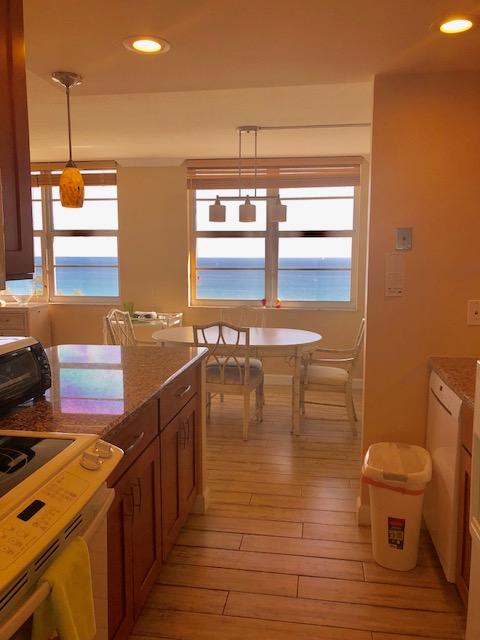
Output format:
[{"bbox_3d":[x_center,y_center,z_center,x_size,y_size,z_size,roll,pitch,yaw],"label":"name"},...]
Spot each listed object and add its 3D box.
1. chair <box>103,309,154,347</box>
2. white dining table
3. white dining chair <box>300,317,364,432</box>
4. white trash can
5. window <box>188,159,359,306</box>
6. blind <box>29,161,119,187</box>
[{"bbox_3d":[-0.827,0.394,4.658,0.580,0.940,0.550,1,7,9],"label":"chair"},{"bbox_3d":[-0.037,0.502,4.530,1.470,0.760,1.070,1,7,9],"label":"white dining table"},{"bbox_3d":[0.758,0.435,4.348,0.580,0.940,0.550,2,7,15],"label":"white dining chair"},{"bbox_3d":[0.754,0.886,2.482,0.300,0.500,0.370,3,7,20],"label":"white trash can"},{"bbox_3d":[0.351,-0.923,5.639,1.850,1.620,0.120,1,7,9],"label":"window"},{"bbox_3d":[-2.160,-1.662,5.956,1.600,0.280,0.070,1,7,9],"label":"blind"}]

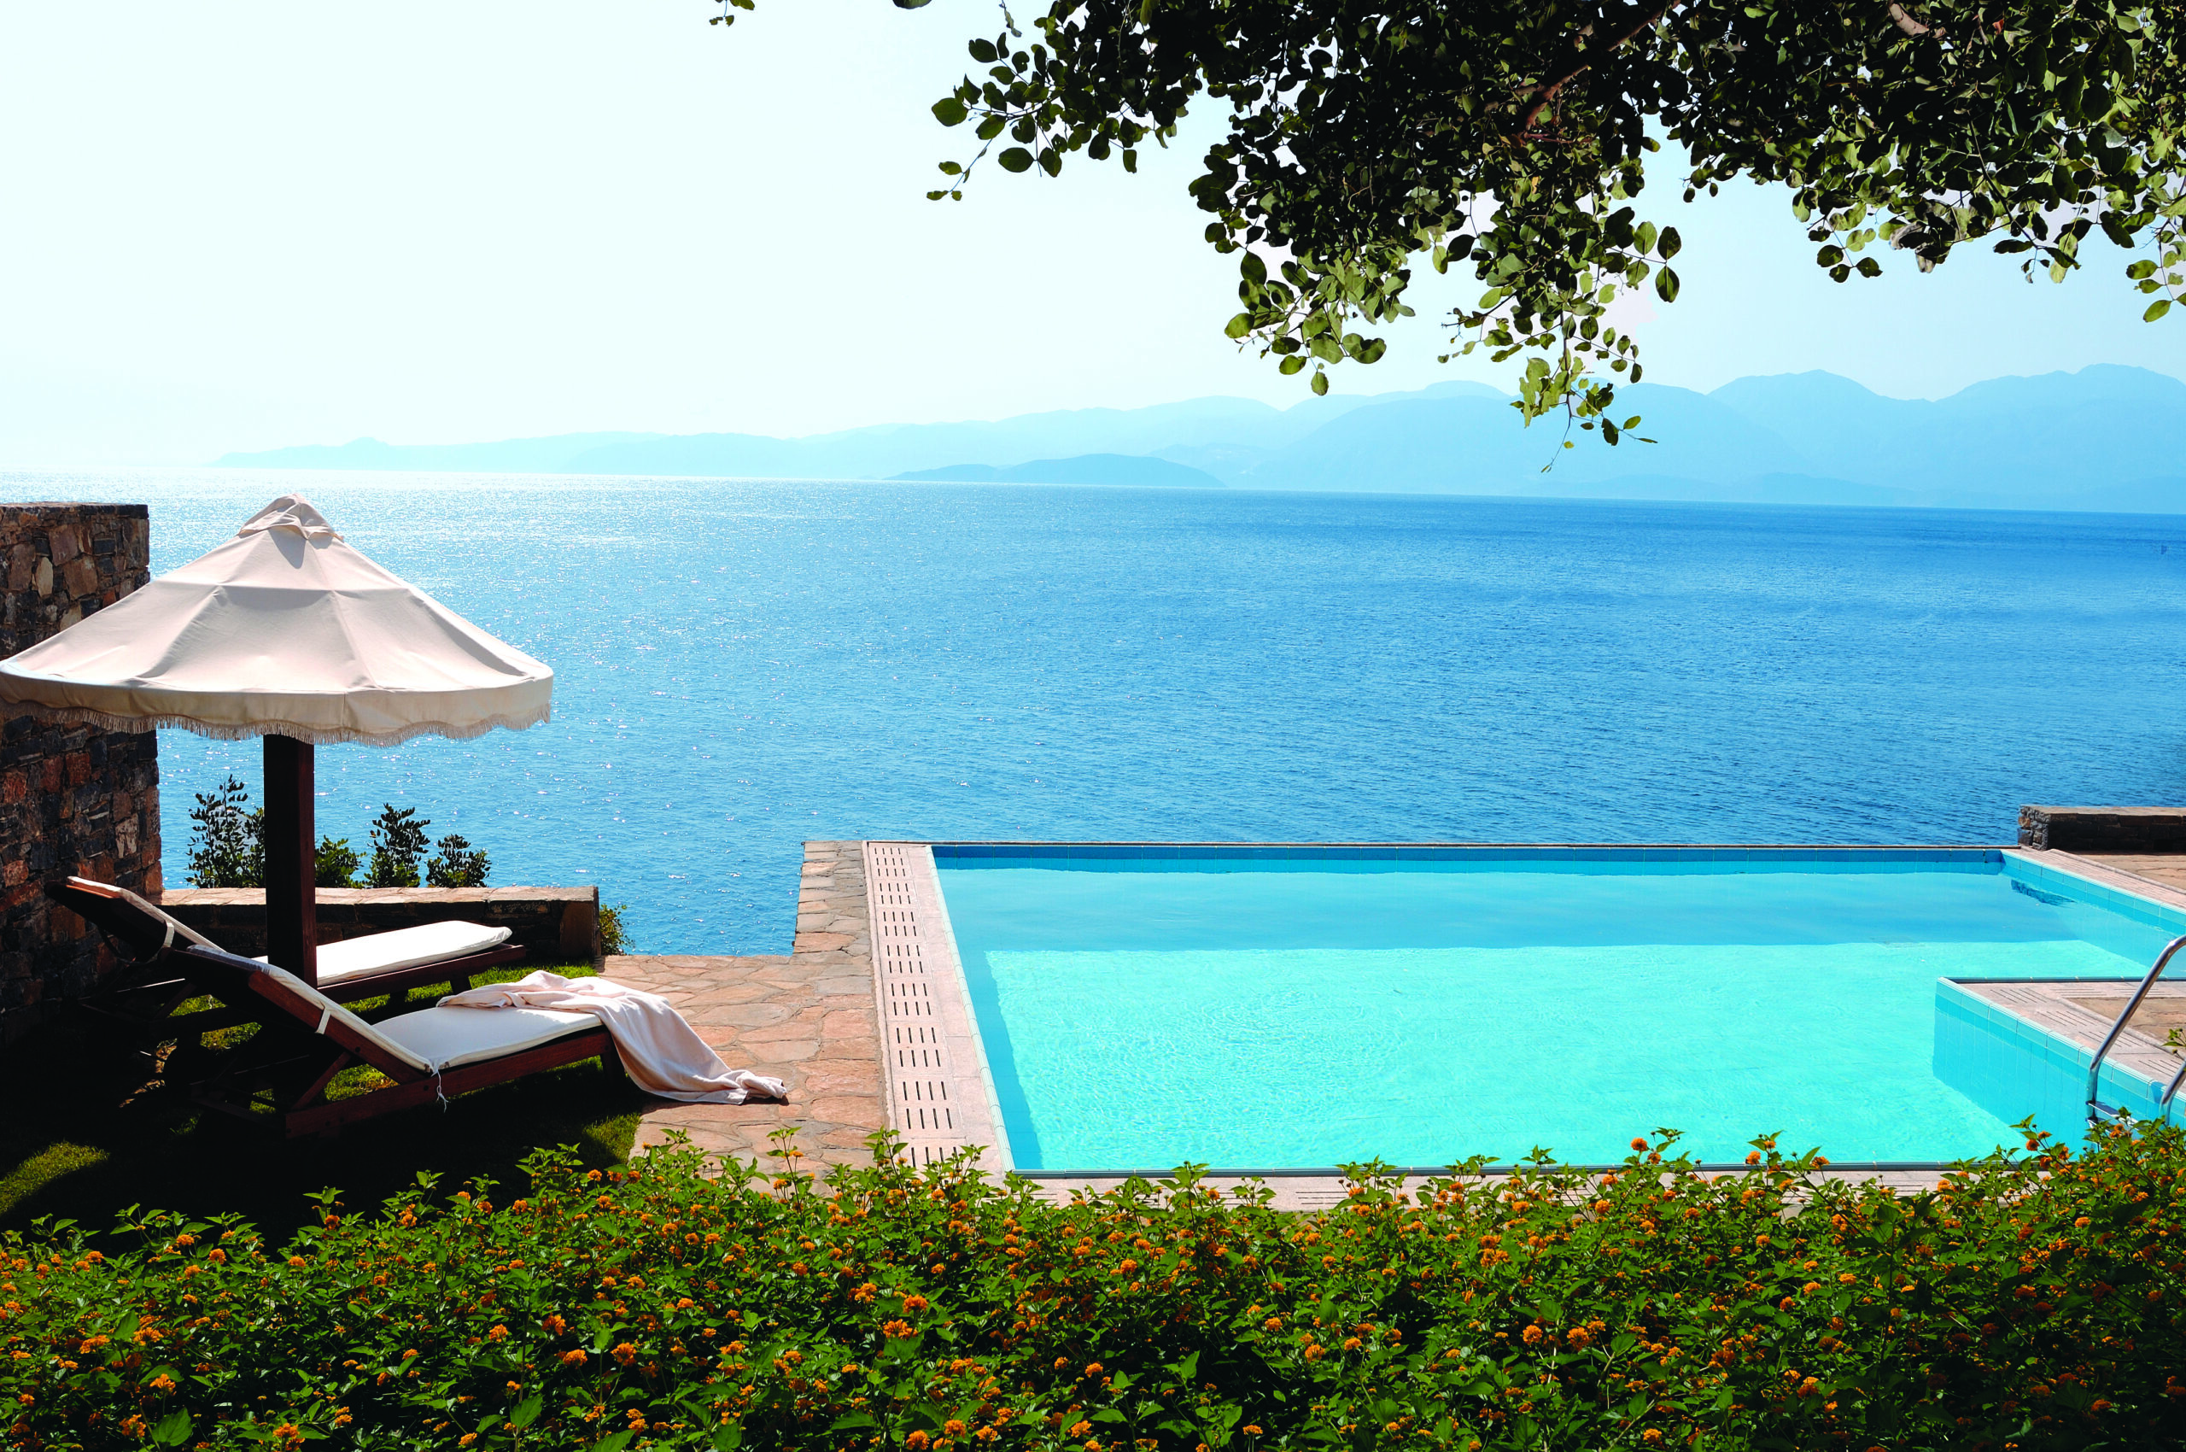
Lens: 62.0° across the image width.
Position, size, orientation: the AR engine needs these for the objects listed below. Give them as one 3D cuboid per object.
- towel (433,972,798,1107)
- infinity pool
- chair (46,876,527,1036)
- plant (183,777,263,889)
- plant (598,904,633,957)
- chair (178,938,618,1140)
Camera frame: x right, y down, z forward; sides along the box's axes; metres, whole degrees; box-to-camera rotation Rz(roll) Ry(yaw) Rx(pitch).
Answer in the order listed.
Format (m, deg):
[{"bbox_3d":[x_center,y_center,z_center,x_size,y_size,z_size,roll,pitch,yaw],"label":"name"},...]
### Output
[{"bbox_3d":[-2.204,1.424,8.473,1.600,0.450,0.620,3,8,15],"label":"towel"},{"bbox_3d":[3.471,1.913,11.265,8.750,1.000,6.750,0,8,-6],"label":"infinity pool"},{"bbox_3d":[-3.875,1.091,9.006,0.630,0.910,1.990,7,10,39],"label":"chair"},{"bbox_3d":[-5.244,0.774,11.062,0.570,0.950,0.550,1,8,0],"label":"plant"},{"bbox_3d":[-2.973,1.253,11.169,0.480,0.500,0.450,1,8,0],"label":"plant"},{"bbox_3d":[-2.800,1.263,7.876,0.630,0.910,1.970,7,10,38],"label":"chair"}]

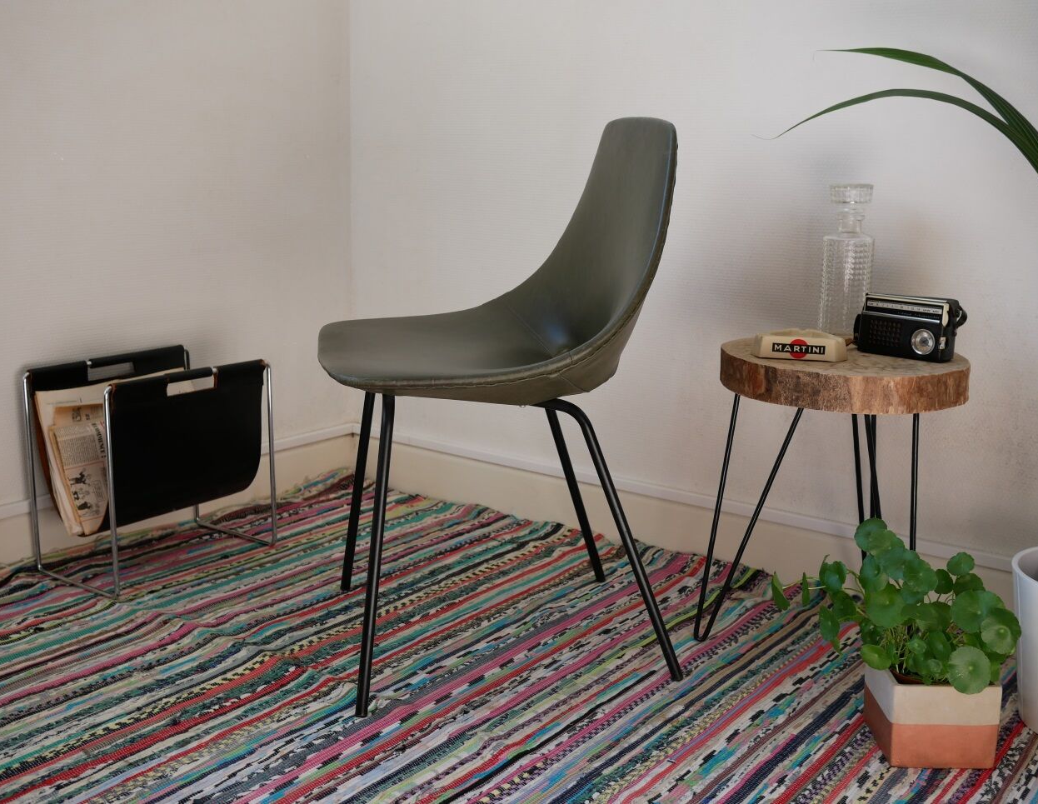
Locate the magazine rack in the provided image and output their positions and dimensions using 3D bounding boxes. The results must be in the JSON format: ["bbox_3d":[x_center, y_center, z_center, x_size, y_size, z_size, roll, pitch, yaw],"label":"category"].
[{"bbox_3d":[-0.660,0.112,2.258,0.215,0.358,0.366,9,14,35],"label":"magazine rack"}]

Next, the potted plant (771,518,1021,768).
[{"bbox_3d":[0.479,0.298,1.604,0.306,0.302,0.219,1,12,0],"label":"potted plant"}]

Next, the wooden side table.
[{"bbox_3d":[0.473,0.156,1.891,0.371,0.466,0.402,2,12,6],"label":"wooden side table"}]

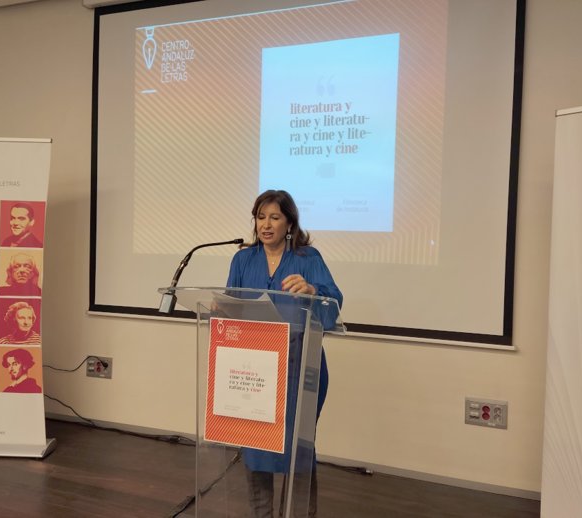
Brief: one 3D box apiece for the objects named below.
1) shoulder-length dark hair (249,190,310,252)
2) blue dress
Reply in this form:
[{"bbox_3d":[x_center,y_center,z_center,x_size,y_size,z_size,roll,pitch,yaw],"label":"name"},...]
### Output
[{"bbox_3d":[-0.046,-0.153,2.080,0.220,0.260,0.230,2,1,26],"label":"shoulder-length dark hair"},{"bbox_3d":[-0.026,0.415,2.090,0.460,0.950,0.360,2,1,23],"label":"blue dress"}]

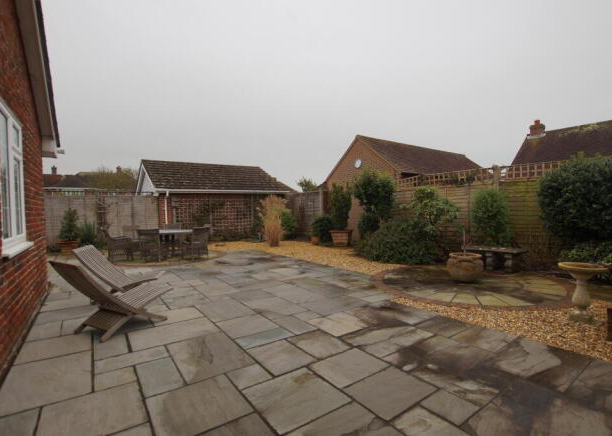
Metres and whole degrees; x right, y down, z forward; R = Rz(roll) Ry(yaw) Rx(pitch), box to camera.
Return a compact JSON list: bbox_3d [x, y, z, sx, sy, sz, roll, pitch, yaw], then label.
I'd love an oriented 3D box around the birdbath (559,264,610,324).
[{"bbox_3d":[3.337,0.901,3.500,0.450,0.640,0.450,0,2,44],"label":"birdbath"}]

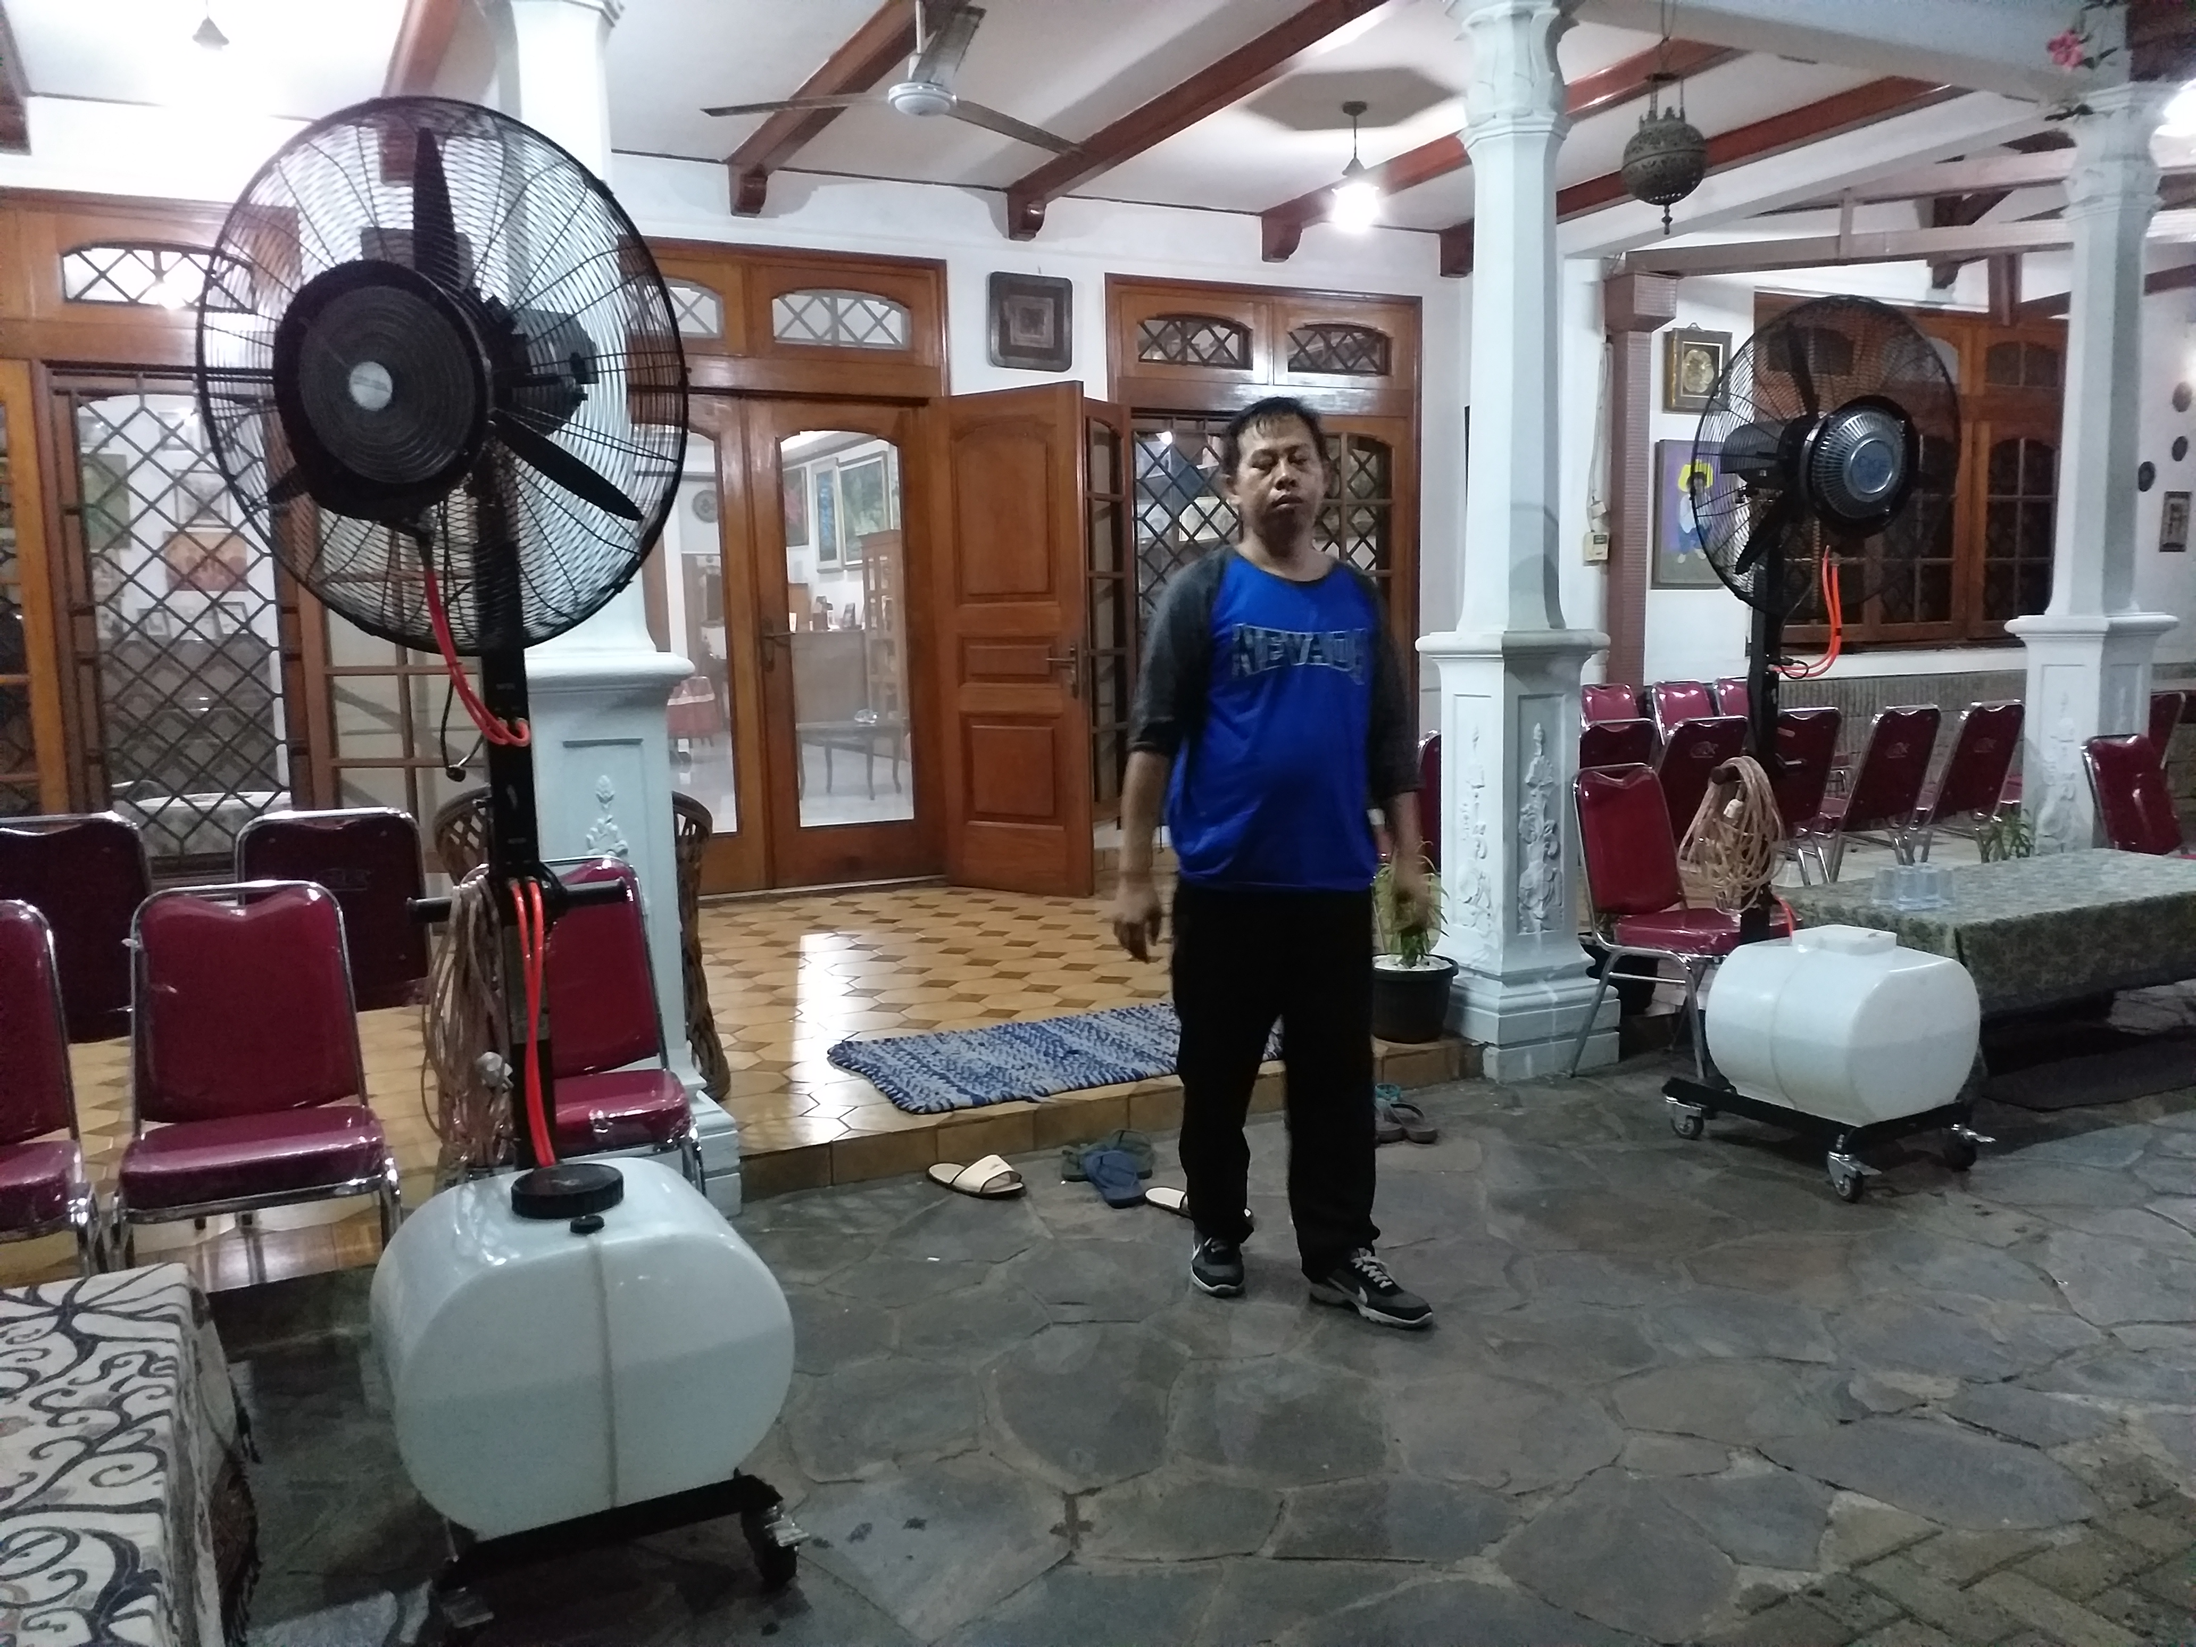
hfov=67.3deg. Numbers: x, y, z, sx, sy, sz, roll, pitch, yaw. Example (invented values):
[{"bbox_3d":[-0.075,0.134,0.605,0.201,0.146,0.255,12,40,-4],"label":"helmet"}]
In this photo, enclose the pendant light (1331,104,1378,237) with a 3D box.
[{"bbox_3d":[0.987,-2.519,6.345,0.190,0.475,0.190,-5,8,-26],"label":"pendant light"}]

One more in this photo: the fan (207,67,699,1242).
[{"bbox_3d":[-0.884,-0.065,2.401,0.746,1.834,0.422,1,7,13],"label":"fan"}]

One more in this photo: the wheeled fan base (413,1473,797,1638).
[{"bbox_3d":[-0.729,0.974,2.410,0.449,0.156,0.528,-5,8,-23],"label":"wheeled fan base"}]

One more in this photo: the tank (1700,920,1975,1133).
[{"bbox_3d":[1.766,0.442,3.923,0.445,0.403,0.403,-5,8,-27],"label":"tank"}]

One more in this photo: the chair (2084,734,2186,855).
[{"bbox_3d":[3.315,0.188,5.001,0.450,0.860,0.530,-5,8,-26],"label":"chair"}]

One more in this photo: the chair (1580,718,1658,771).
[{"bbox_3d":[1.877,0.014,6.551,0.450,0.857,0.490,-6,8,-32],"label":"chair"}]

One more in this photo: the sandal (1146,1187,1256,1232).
[{"bbox_3d":[0.225,0.827,3.634,0.280,0.065,0.105,4,9,36],"label":"sandal"}]

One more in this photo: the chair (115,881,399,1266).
[{"bbox_3d":[-1.466,0.561,2.899,0.442,0.861,0.502,-5,8,-28],"label":"chair"}]

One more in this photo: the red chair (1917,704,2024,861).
[{"bbox_3d":[3.575,-0.090,7.030,0.450,0.857,0.490,-6,8,-34],"label":"red chair"}]

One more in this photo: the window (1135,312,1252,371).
[{"bbox_3d":[0.497,-2.435,8.322,0.674,0.255,0.050,-5,8,-27],"label":"window"}]

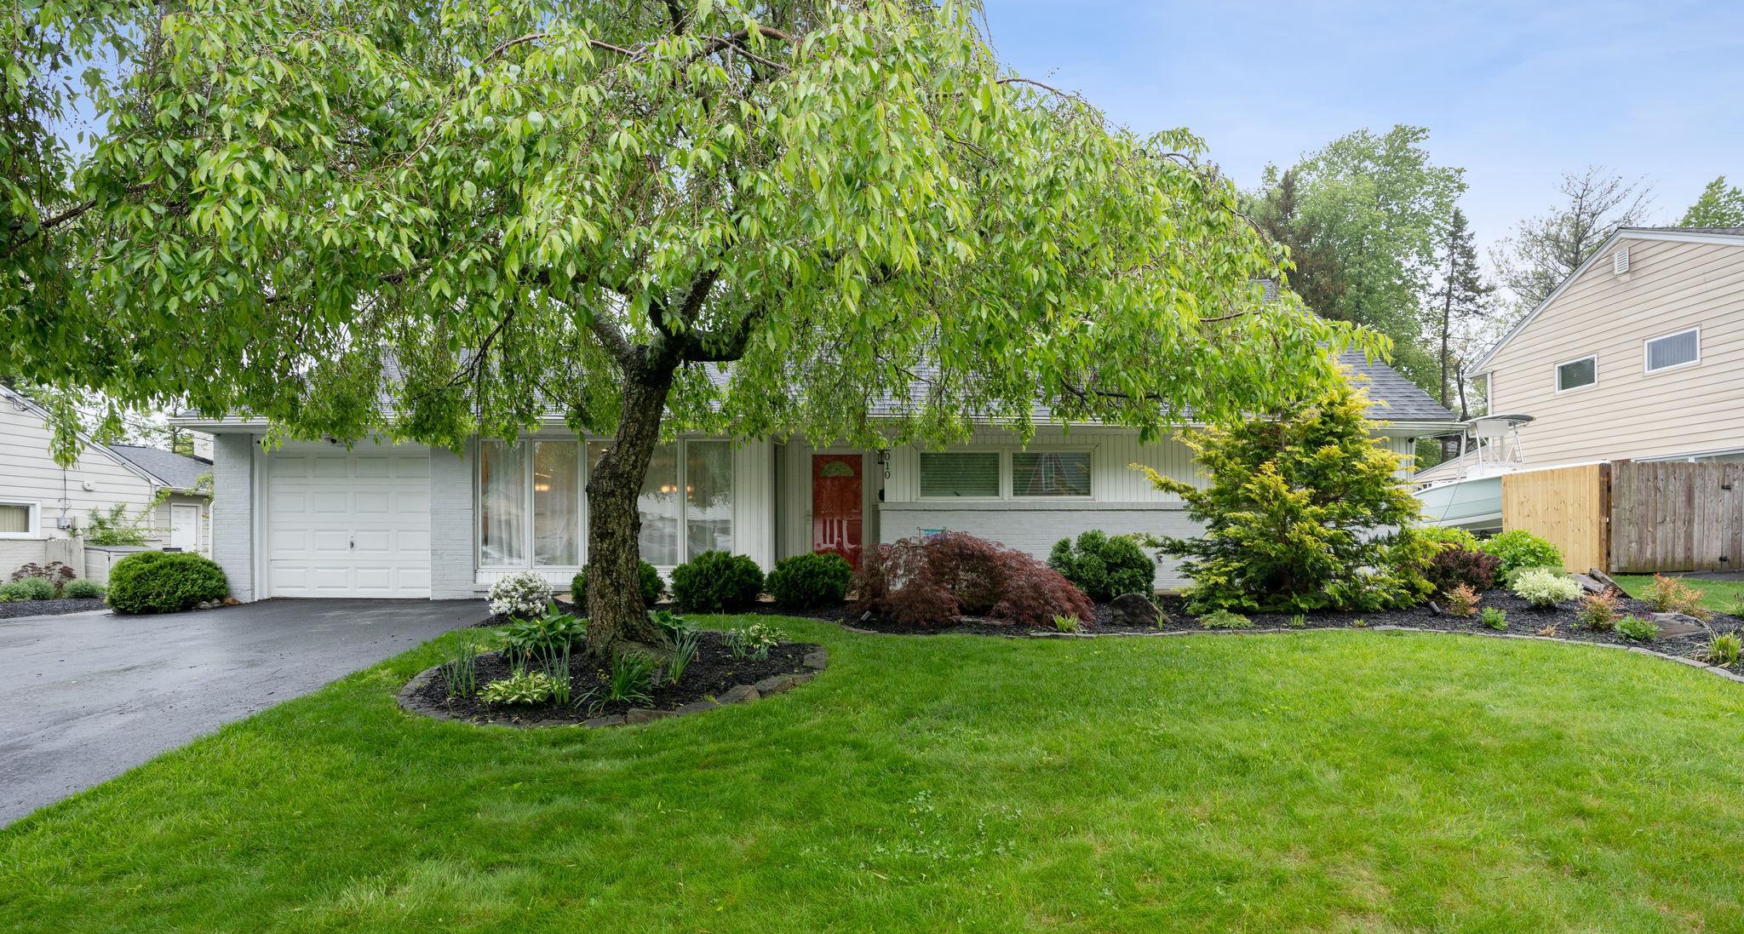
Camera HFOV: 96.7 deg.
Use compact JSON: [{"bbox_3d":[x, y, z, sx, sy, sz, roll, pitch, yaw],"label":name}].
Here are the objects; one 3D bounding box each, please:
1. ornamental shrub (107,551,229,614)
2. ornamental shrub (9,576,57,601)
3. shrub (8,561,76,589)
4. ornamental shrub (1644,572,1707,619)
[{"bbox_3d":[-9.445,1.554,10.400,1.400,0.820,1.250,0,-2,0],"label":"ornamental shrub"},{"bbox_3d":[-12.456,1.800,11.500,0.580,0.370,0.520,0,-2,0],"label":"ornamental shrub"},{"bbox_3d":[-12.089,1.610,11.300,0.930,0.450,0.750,0,-3,0],"label":"shrub"},{"bbox_3d":[9.120,1.470,8.800,0.740,0.530,0.650,0,-3,0],"label":"ornamental shrub"}]

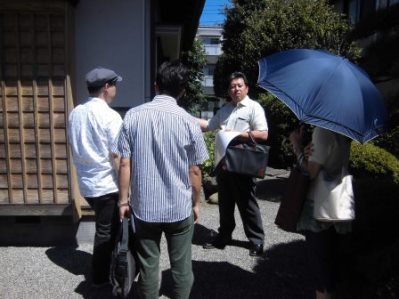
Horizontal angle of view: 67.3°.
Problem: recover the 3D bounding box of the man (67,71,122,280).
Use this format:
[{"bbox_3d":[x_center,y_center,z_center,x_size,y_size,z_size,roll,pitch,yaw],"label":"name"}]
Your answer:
[{"bbox_3d":[-0.790,0.220,2.330,0.500,1.680,0.380,4,6,37],"label":"man"}]

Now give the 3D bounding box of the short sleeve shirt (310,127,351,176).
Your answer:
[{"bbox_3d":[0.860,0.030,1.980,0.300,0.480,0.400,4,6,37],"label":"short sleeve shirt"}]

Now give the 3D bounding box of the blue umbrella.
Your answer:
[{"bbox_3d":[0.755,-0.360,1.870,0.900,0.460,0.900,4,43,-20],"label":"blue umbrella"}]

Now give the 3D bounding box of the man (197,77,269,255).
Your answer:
[{"bbox_3d":[0.310,0.150,2.840,0.720,1.710,0.500,2,6,21],"label":"man"}]

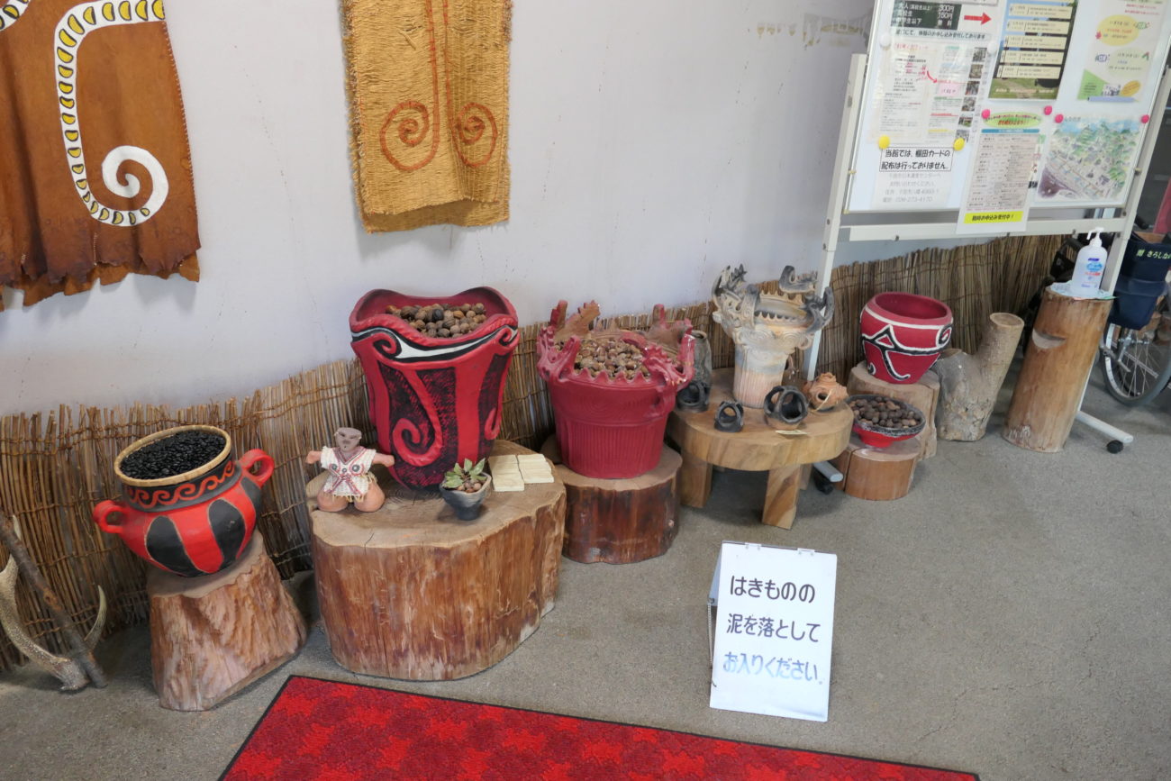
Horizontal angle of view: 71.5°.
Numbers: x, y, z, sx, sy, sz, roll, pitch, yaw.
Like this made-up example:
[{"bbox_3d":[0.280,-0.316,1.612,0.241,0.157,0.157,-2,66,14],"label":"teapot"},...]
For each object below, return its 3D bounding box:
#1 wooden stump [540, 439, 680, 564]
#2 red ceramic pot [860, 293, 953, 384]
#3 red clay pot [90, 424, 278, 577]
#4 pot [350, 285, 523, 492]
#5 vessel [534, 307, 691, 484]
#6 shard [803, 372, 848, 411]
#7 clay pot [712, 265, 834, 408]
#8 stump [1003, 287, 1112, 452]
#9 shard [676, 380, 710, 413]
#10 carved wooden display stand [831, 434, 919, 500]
[{"bbox_3d":[0.074,0.314,2.461,0.415,0.215,0.400,2,22,0],"label":"wooden stump"},{"bbox_3d":[1.168,-0.184,2.997,0.318,0.279,0.318,2,22,0],"label":"red ceramic pot"},{"bbox_3d":[-0.831,0.254,1.690,0.330,0.265,0.260,-16,32,-24],"label":"red clay pot"},{"bbox_3d":[-0.370,-0.006,2.040,0.400,0.440,0.380,-2,22,-10],"label":"pot"},{"bbox_3d":[0.082,0.003,2.392,0.450,0.427,0.430,2,22,-1],"label":"vessel"},{"bbox_3d":[0.776,-0.003,2.627,0.135,0.118,0.120,11,23,21],"label":"shard"},{"bbox_3d":[0.579,-0.163,2.624,0.378,0.412,0.360,2,22,0],"label":"clay pot"},{"bbox_3d":[1.794,-0.075,3.101,0.220,0.580,0.220,2,22,0],"label":"stump"},{"bbox_3d":[0.343,0.013,2.586,0.108,0.090,0.090,9,23,17],"label":"shard"},{"bbox_3d":[0.992,0.255,2.807,0.290,0.130,0.265,10,23,20],"label":"carved wooden display stand"}]

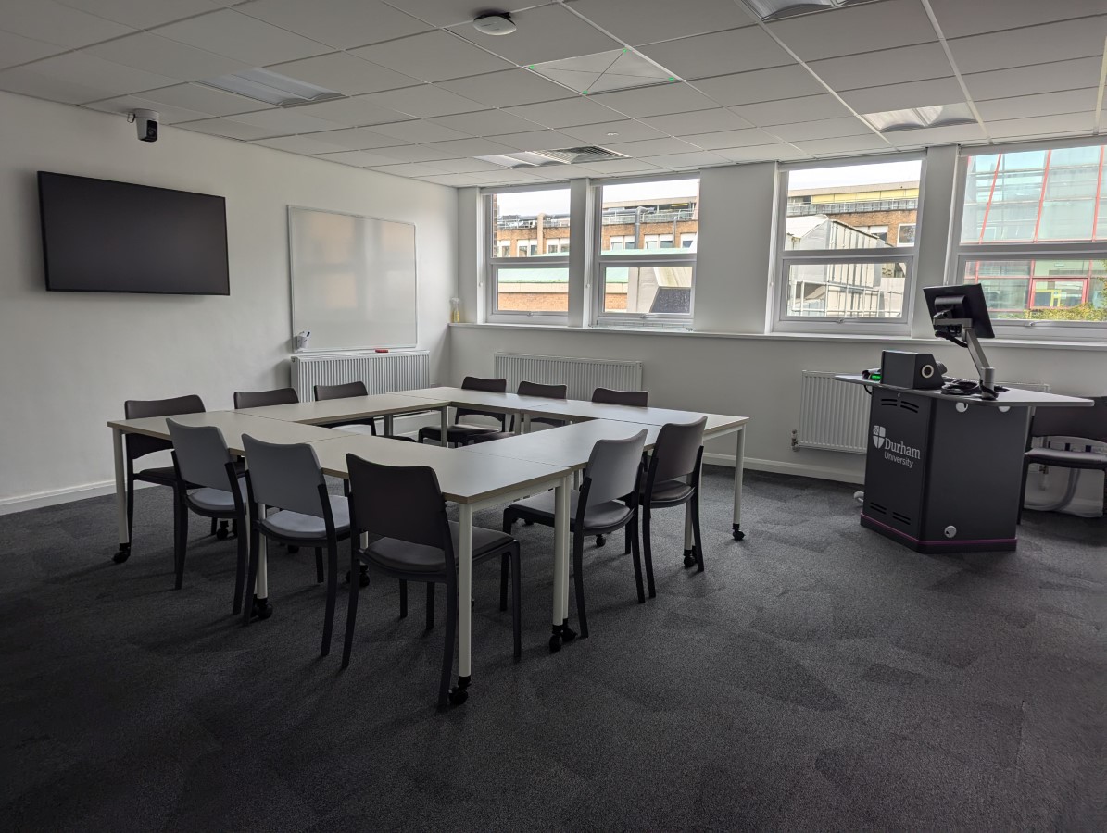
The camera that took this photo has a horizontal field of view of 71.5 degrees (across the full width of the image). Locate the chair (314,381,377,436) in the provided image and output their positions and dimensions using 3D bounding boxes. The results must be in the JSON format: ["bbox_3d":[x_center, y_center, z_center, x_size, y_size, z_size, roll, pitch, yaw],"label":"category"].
[{"bbox_3d":[-1.192,0.213,4.829,0.490,0.810,0.500,7,10,32],"label":"chair"}]

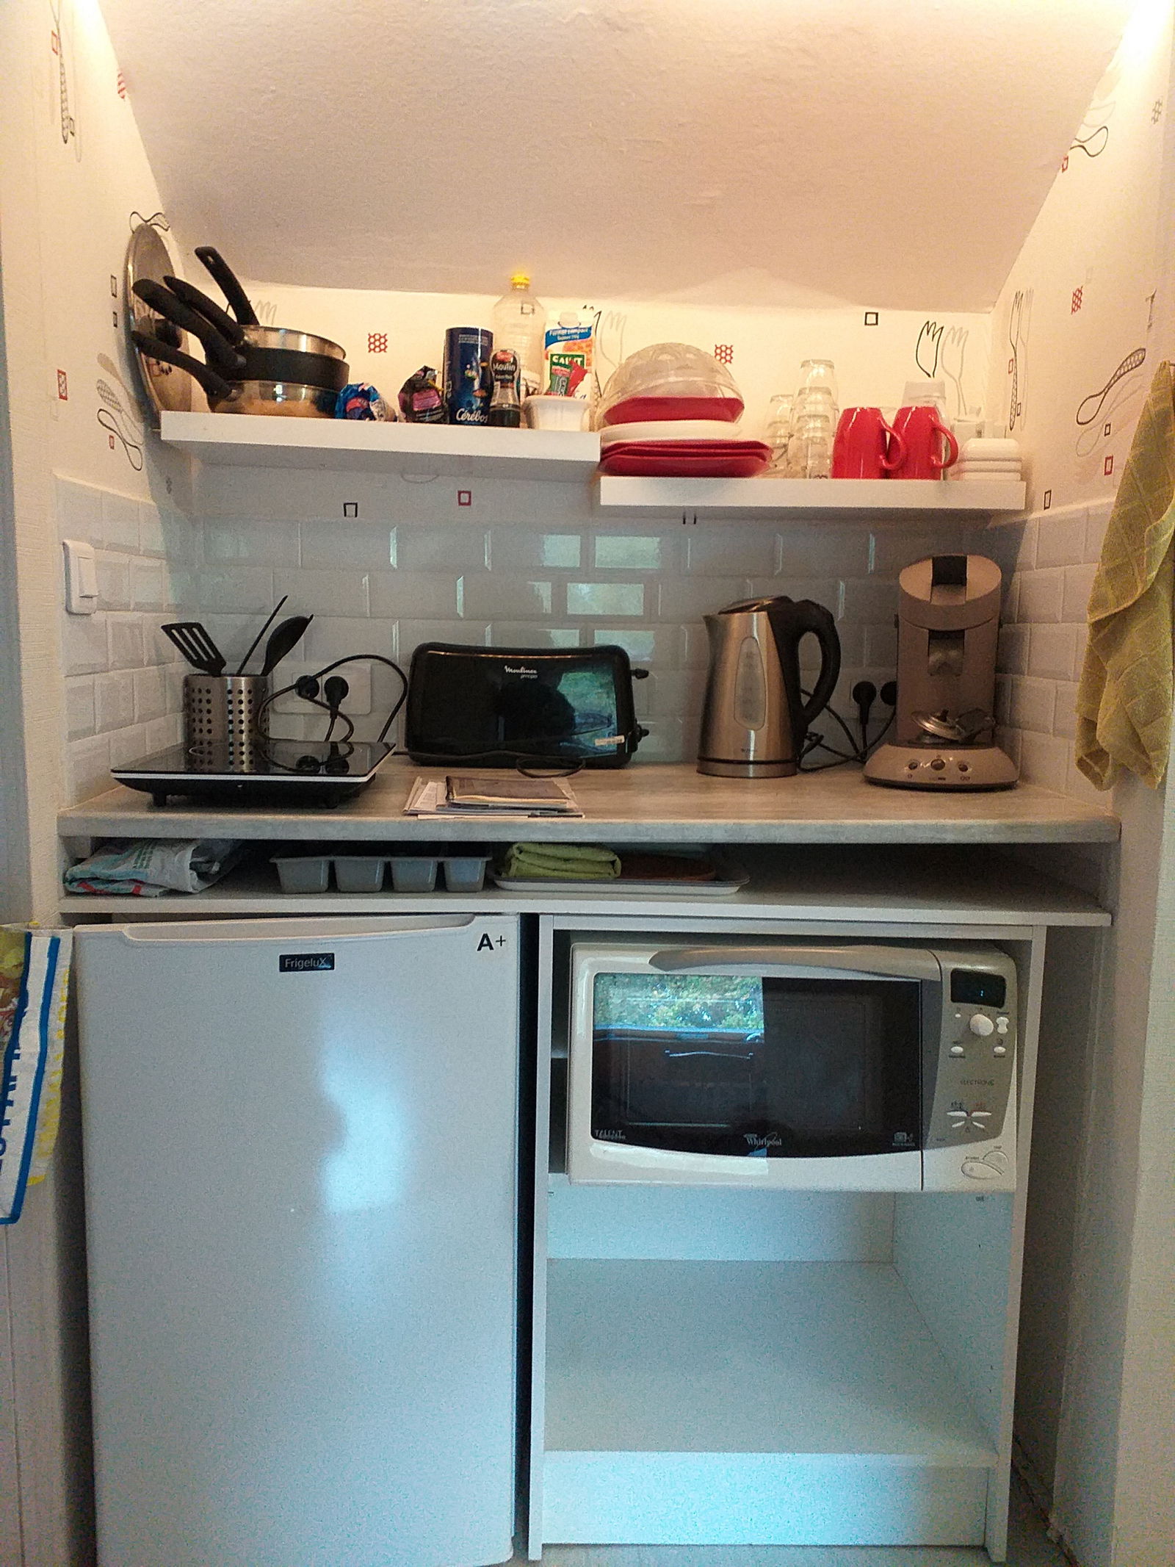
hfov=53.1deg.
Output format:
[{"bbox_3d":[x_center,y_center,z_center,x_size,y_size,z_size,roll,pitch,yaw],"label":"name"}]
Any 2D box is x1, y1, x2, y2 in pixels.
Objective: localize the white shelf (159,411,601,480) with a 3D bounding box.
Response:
[{"bbox_3d":[-0.284,-0.489,1.726,0.596,0.038,0.240,2,7,-3],"label":"white shelf"}]

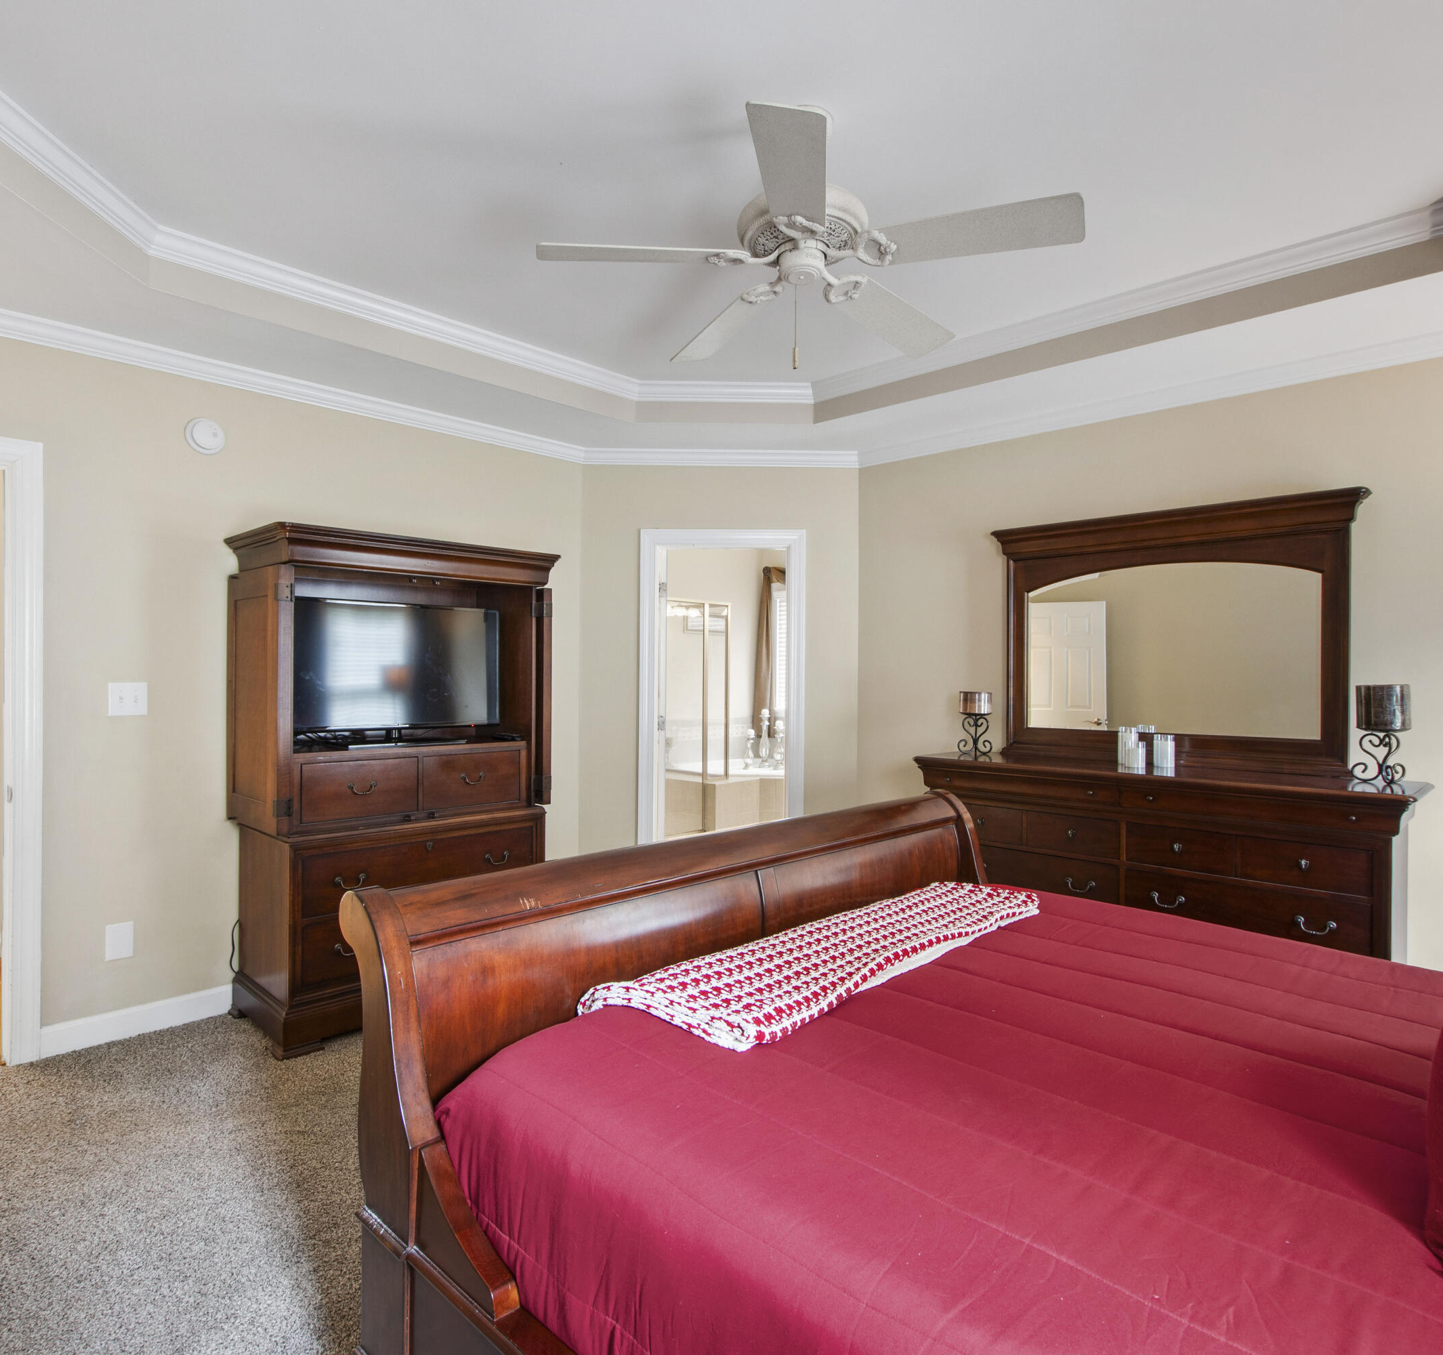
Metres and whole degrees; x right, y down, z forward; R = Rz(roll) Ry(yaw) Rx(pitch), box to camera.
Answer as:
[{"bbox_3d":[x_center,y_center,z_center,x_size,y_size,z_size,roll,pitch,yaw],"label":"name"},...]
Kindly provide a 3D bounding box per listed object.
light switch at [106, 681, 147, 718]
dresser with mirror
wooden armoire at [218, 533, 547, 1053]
[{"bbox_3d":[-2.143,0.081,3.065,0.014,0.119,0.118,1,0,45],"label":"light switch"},{"bbox_3d":[1.637,0.334,3.293,1.694,2.010,0.488,1,0,43],"label":"dresser with mirror"},{"bbox_3d":[-1.317,0.394,3.476,0.608,1.841,1.161,1,0,45],"label":"wooden armoire"}]

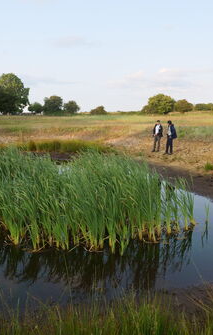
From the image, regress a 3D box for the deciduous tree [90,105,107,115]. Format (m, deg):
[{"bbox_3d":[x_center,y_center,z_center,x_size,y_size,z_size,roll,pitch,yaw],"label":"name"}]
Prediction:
[{"bbox_3d":[-2.844,-20.435,110.120,6.398,3.145,5.886,0,10,0],"label":"deciduous tree"}]

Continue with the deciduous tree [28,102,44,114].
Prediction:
[{"bbox_3d":[-25.127,-20.947,110.026,5.505,4.187,5.064,0,10,0],"label":"deciduous tree"}]

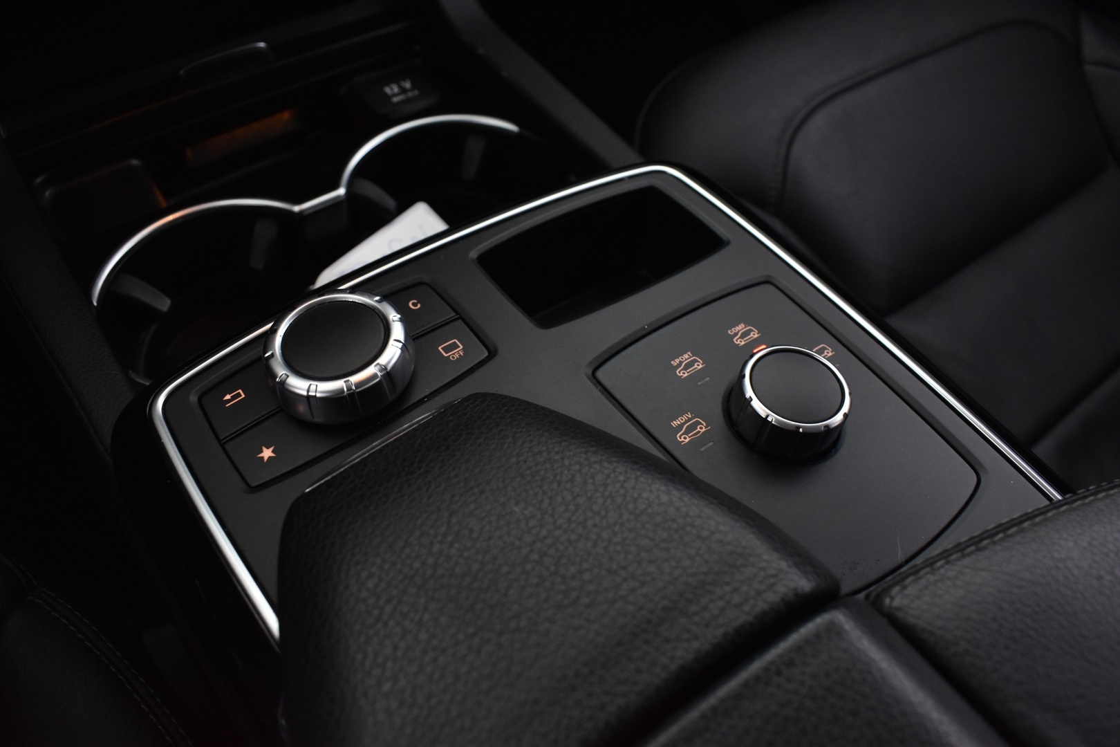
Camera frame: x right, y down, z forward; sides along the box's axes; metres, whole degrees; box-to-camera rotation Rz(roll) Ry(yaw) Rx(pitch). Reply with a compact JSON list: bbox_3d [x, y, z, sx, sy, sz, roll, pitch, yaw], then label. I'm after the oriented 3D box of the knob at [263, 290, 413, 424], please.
[{"bbox_3d":[-0.069,-0.007,0.261,0.046,0.017,0.046,2,51,-3],"label":"knob"}]

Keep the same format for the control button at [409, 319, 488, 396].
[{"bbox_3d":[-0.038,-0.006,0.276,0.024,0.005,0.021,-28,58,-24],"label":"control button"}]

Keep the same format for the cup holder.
[{"bbox_3d":[-0.087,-0.039,0.354,0.195,0.058,0.094,-28,62,-24],"label":"cup holder"}]

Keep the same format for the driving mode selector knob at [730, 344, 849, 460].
[{"bbox_3d":[0.071,0.008,0.260,0.035,0.018,0.035,2,51,-3],"label":"driving mode selector knob"}]

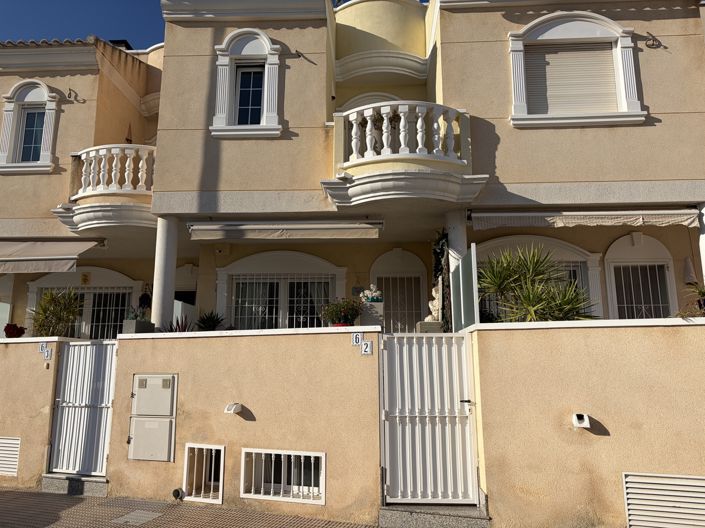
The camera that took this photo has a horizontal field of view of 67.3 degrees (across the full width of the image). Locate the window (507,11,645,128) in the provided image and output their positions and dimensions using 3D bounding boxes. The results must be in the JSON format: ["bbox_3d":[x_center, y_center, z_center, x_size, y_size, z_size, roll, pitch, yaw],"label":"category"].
[{"bbox_3d":[3.352,-2.983,8.010,1.939,1.863,0.194,-1,-10,3],"label":"window"}]

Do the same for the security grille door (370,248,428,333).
[{"bbox_3d":[0.840,0.959,9.423,1.036,2.500,0.140,-1,-11,3],"label":"security grille door"}]

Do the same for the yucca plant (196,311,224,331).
[{"bbox_3d":[-1.873,0.821,6.981,0.383,0.400,0.400,-1,-11,3],"label":"yucca plant"}]

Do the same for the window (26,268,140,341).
[{"bbox_3d":[-5.141,0.857,10.172,2.271,1.600,0.200,-1,-11,3],"label":"window"}]

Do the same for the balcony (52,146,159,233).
[{"bbox_3d":[-4.096,-1.295,9.271,2.183,1.407,0.795,-1,-10,3],"label":"balcony"}]

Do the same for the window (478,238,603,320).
[{"bbox_3d":[2.615,0.344,7.819,2.184,1.600,0.200,-1,-11,3],"label":"window"}]

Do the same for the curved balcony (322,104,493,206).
[{"bbox_3d":[0.713,-1.514,7.254,2.225,1.337,0.720,-1,-11,3],"label":"curved balcony"}]

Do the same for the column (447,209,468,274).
[{"bbox_3d":[1.598,0.099,7.901,0.281,1.765,0.281,-1,-10,3],"label":"column"}]

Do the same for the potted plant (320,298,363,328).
[{"bbox_3d":[-0.132,0.639,6.366,0.506,0.450,0.480,-1,-11,3],"label":"potted plant"}]

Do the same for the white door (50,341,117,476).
[{"bbox_3d":[-3.580,1.908,7.098,0.970,1.707,0.058,-4,-11,20],"label":"white door"}]

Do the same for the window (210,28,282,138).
[{"bbox_3d":[-1.560,-2.669,7.861,1.043,1.765,0.220,-1,-11,3],"label":"window"}]

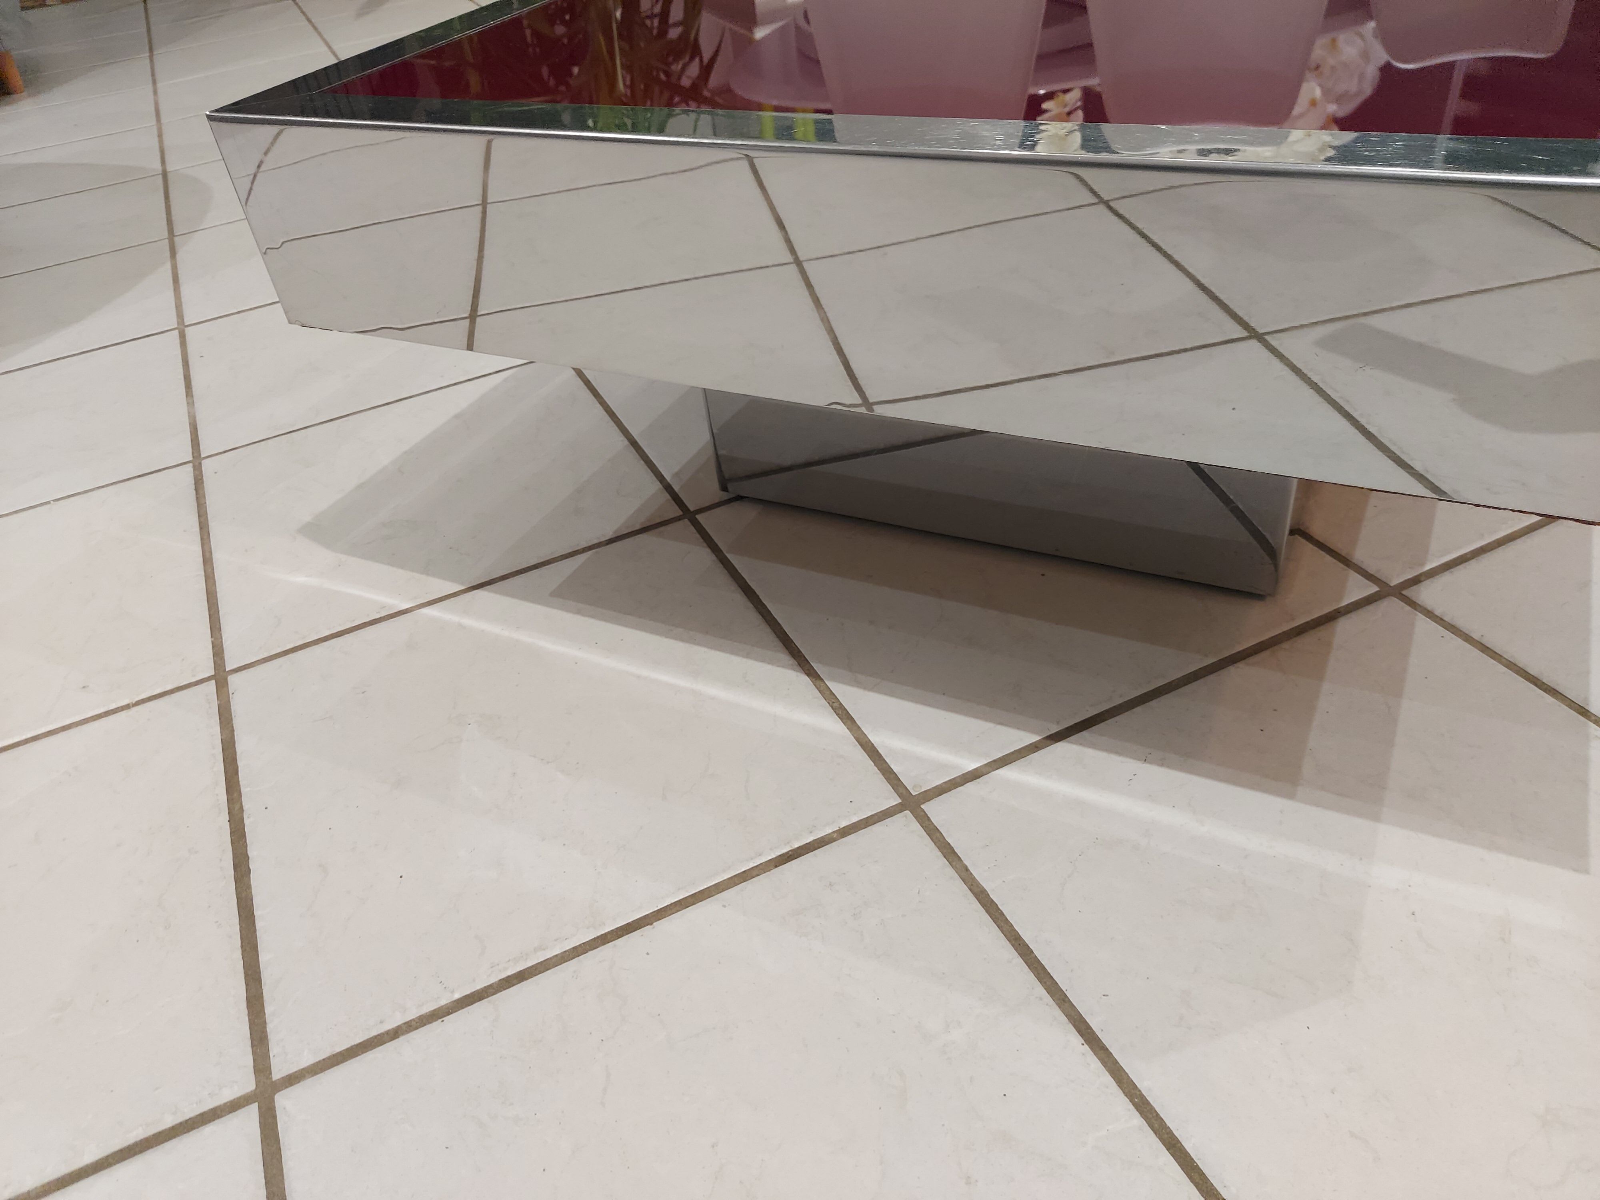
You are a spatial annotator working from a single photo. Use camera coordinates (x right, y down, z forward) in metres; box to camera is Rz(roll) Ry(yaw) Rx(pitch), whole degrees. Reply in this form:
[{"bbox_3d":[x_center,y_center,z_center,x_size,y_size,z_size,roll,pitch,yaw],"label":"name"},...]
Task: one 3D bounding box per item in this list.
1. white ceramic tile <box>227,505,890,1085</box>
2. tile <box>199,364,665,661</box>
[{"bbox_3d":[-0.164,0.085,0.709,0.337,0.010,0.330,-21,40,-17],"label":"white ceramic tile"},{"bbox_3d":[-0.308,-0.090,0.955,0.337,0.010,0.330,-21,40,-17],"label":"tile"}]

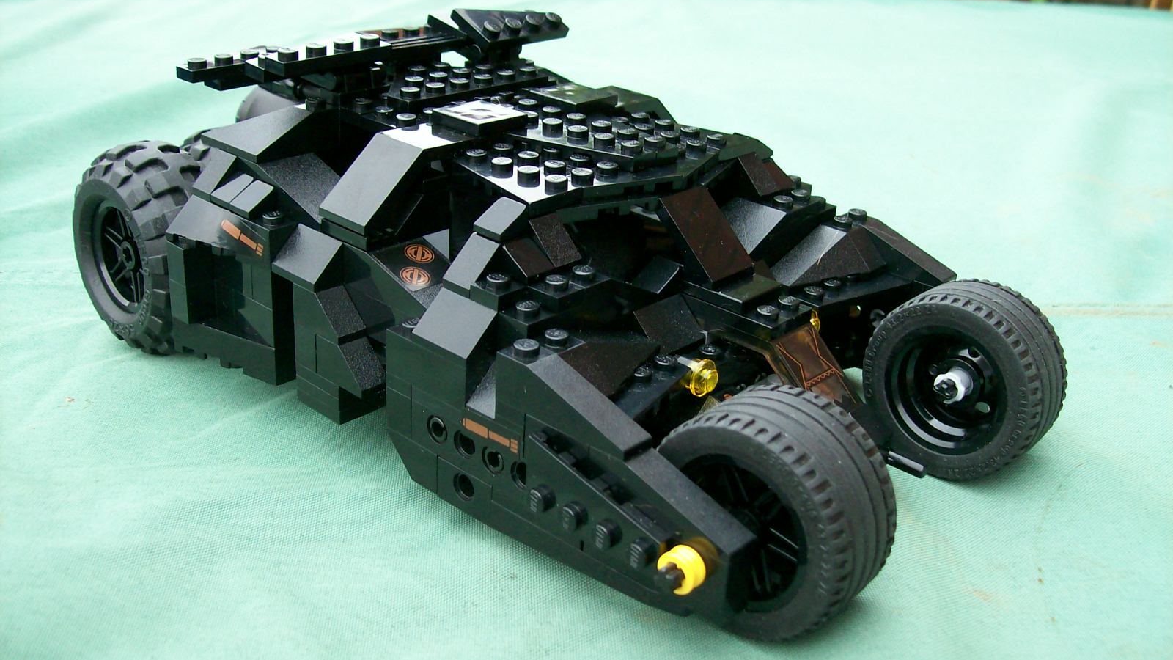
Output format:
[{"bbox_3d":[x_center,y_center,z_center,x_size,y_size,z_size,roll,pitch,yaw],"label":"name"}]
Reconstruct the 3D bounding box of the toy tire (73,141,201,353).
[{"bbox_3d":[-0.115,-0.022,0.329,0.056,0.056,0.026,21,30,37],"label":"toy tire"}]

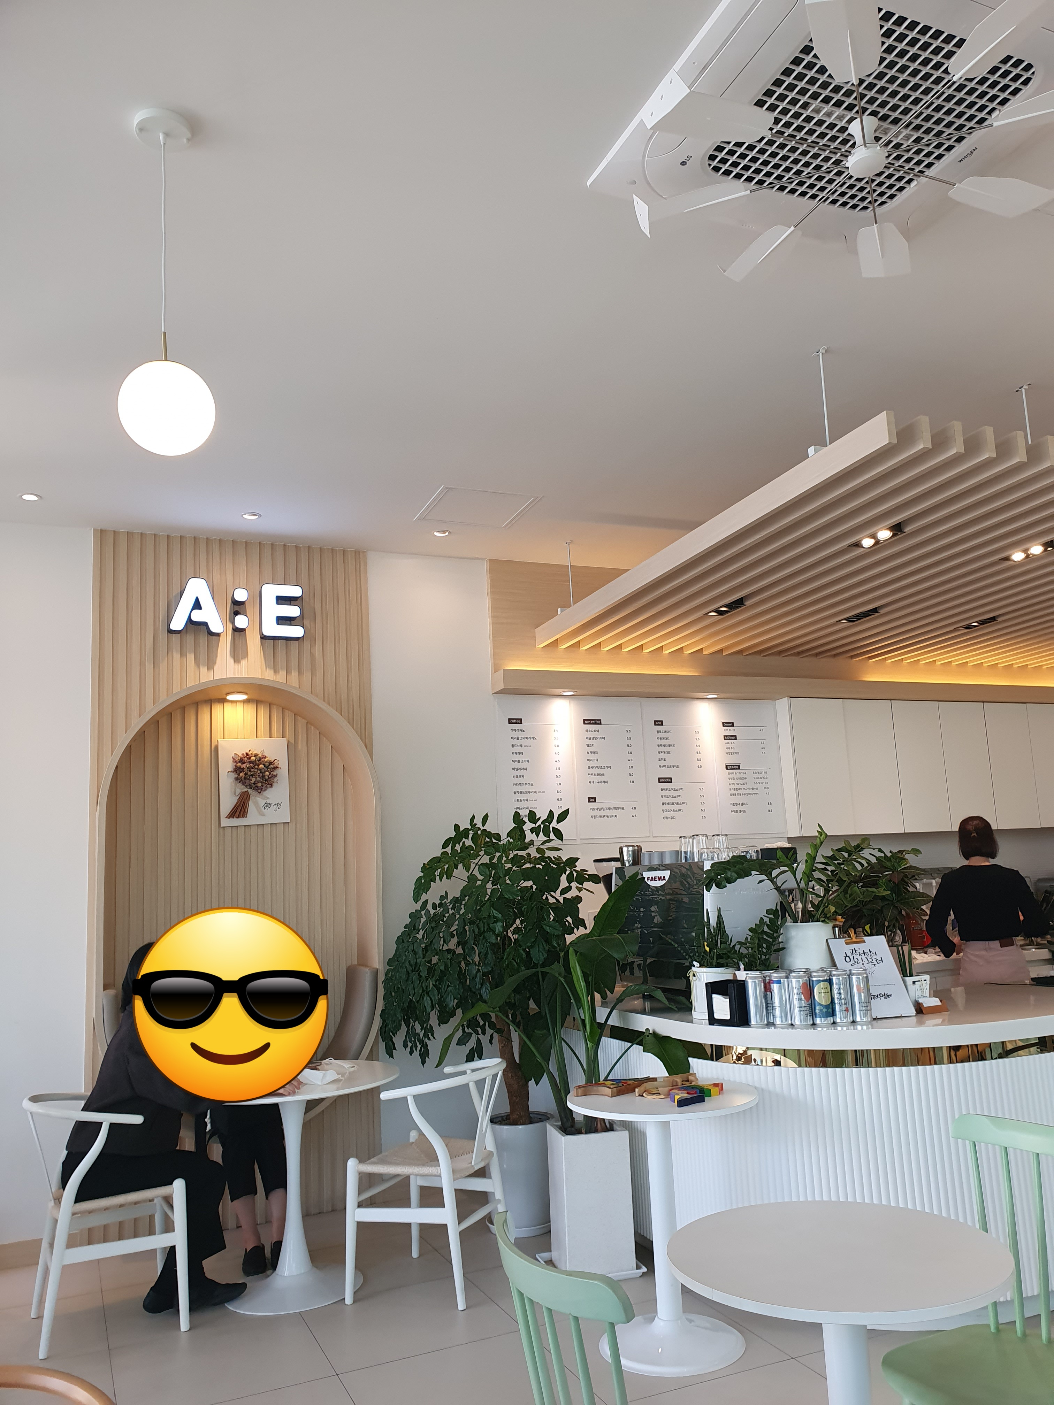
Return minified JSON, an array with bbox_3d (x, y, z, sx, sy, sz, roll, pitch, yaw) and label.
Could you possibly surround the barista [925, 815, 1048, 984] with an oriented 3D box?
[{"bbox_3d":[2.175,1.334,4.868,0.540,1.610,0.400,-6,-10,21],"label":"barista"}]

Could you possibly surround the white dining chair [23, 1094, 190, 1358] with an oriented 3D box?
[{"bbox_3d":[-1.471,1.747,3.669,0.530,0.750,0.550,2,-11,-28],"label":"white dining chair"}]

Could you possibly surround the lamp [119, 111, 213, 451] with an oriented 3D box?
[{"bbox_3d":[-0.778,-0.899,2.270,0.200,0.765,0.200,1,-11,-24],"label":"lamp"}]

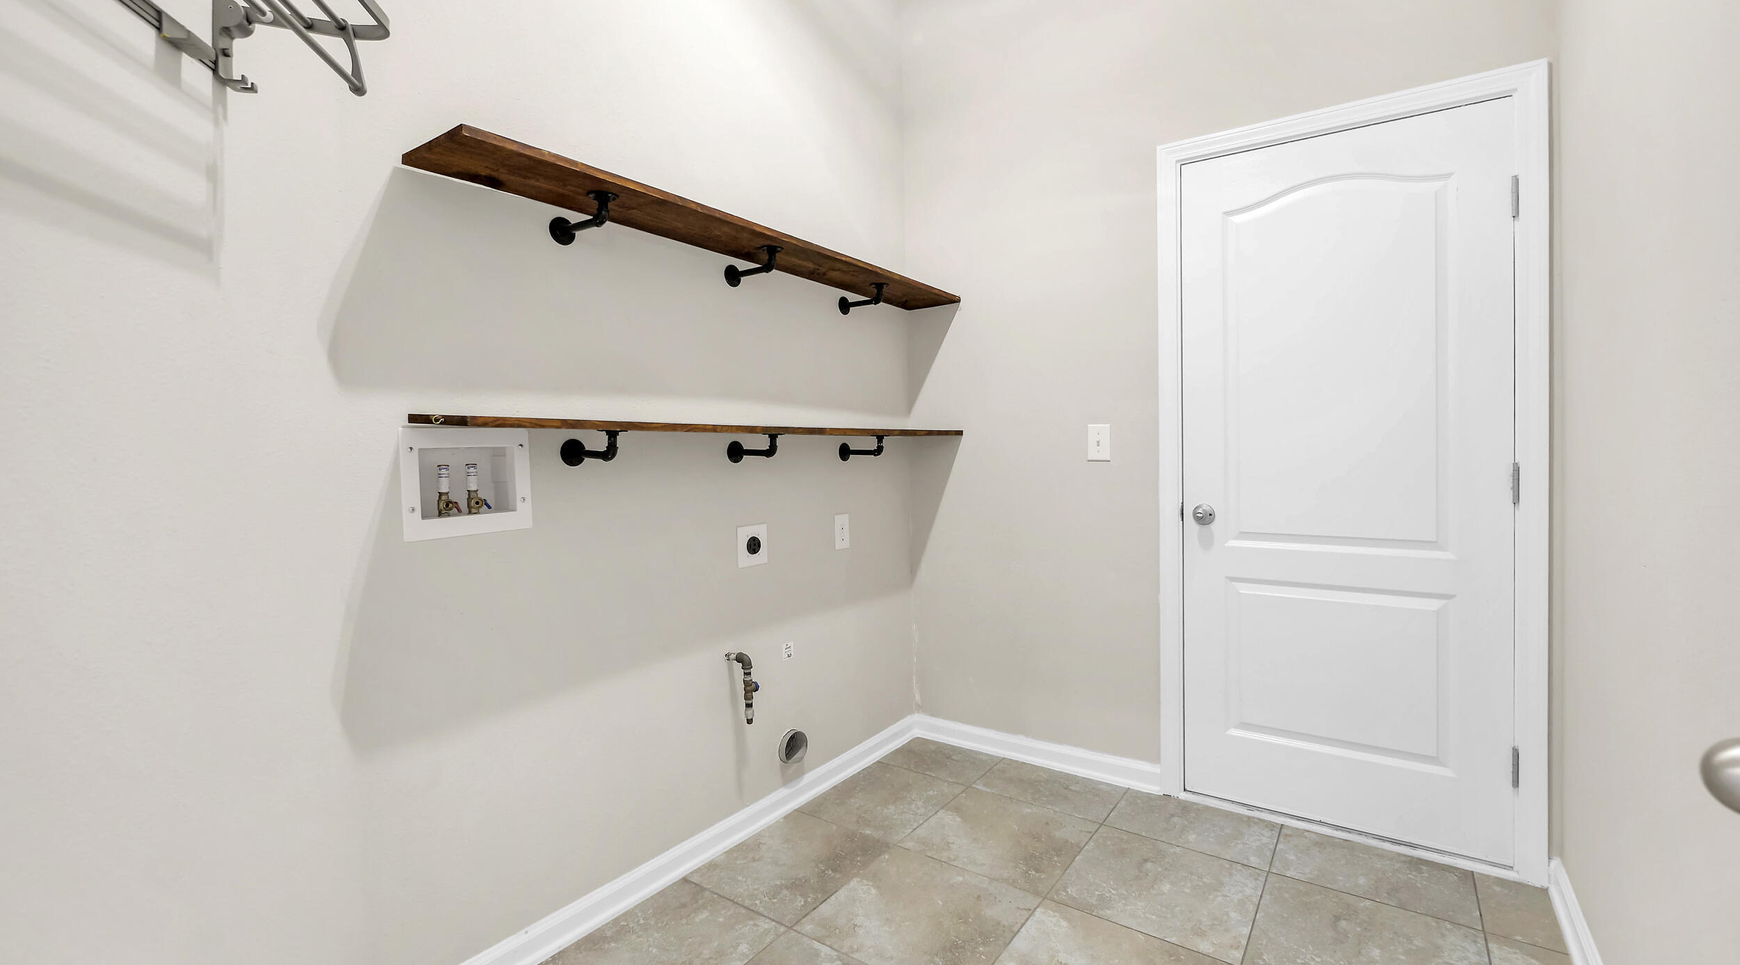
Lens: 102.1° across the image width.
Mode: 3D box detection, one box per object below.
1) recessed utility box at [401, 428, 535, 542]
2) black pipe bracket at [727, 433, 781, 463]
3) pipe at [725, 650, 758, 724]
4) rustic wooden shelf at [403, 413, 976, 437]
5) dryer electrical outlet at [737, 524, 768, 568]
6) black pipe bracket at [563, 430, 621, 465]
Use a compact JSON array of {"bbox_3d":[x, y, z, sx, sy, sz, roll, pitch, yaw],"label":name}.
[{"bbox_3d":[-0.880,-0.002,1.516,0.087,0.225,0.257,1,3,36],"label":"recessed utility box"},{"bbox_3d":[-0.321,-0.098,2.048,0.187,0.088,0.068,1,3,36],"label":"black pipe bracket"},{"bbox_3d":[-0.365,0.596,2.044,0.117,0.207,0.043,1,3,36],"label":"pipe"},{"bbox_3d":[-0.264,-0.156,2.042,0.234,0.019,1.843,4,5,35],"label":"rustic wooden shelf"},{"bbox_3d":[-0.348,0.195,2.150,0.020,0.122,0.122,1,3,36],"label":"dryer electrical outlet"},{"bbox_3d":[-0.630,-0.078,1.633,0.187,0.088,0.067,1,3,36],"label":"black pipe bracket"}]

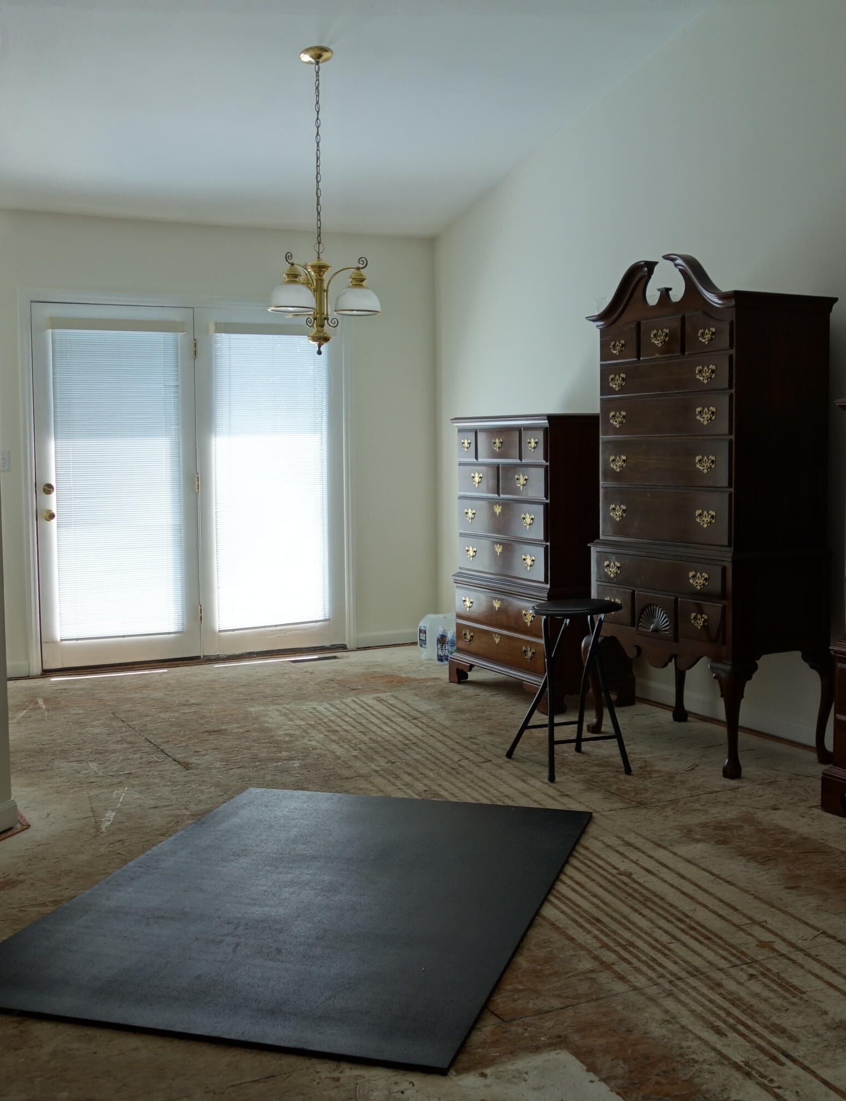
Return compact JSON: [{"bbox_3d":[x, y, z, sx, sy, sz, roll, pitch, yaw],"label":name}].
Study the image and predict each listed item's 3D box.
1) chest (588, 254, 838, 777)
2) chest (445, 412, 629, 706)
[{"bbox_3d":[1.133,-0.174,5.206,0.510,1.957,0.965,-3,5,-27],"label":"chest"},{"bbox_3d":[0.572,0.033,6.384,0.492,1.366,0.960,-3,5,-27],"label":"chest"}]

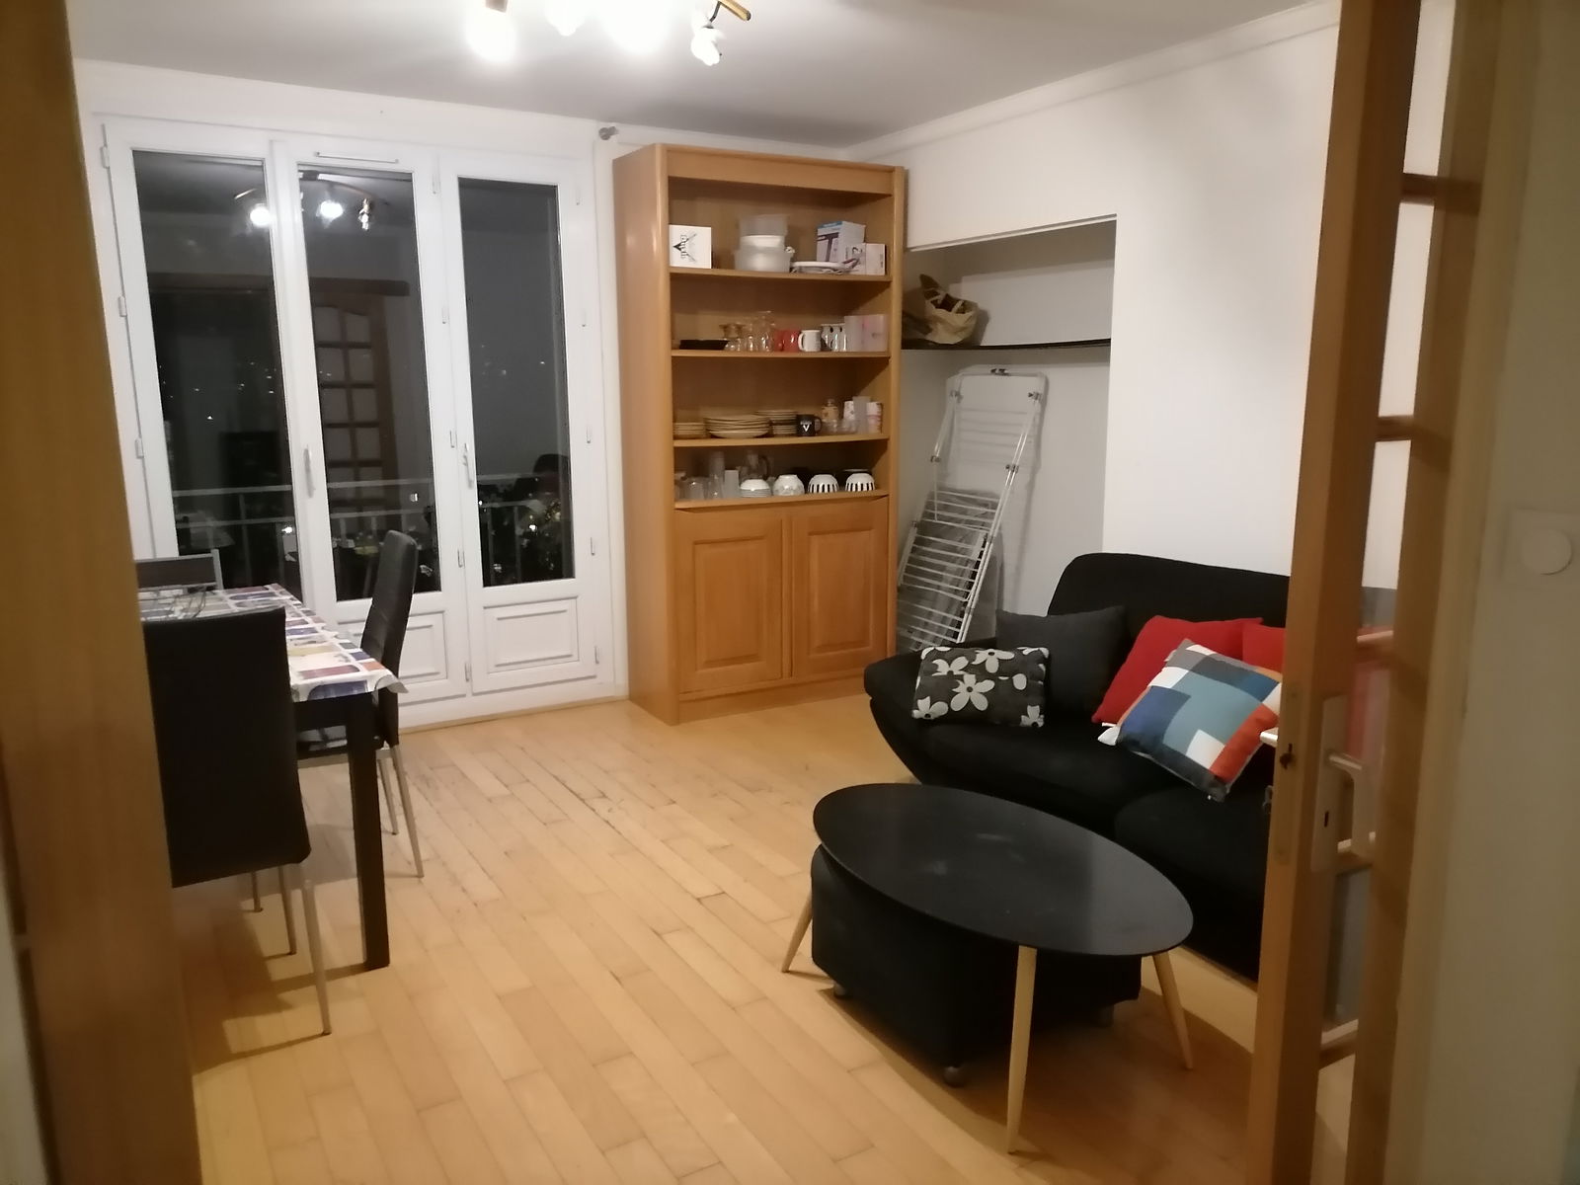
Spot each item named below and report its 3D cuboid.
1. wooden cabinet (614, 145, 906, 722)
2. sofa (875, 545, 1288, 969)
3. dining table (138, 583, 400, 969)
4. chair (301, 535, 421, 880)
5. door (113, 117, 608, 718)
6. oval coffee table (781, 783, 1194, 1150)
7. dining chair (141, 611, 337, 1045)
[{"bbox_3d":[-0.125,-0.679,5.287,1.180,2.328,0.478,-7,12,-30],"label":"wooden cabinet"},{"bbox_3d":[1.173,0.424,3.263,0.983,0.822,2.051,-7,12,-30],"label":"sofa"},{"bbox_3d":[-1.733,0.488,3.331,0.822,0.742,1.574,-7,12,-30],"label":"dining table"},{"bbox_3d":[-1.359,0.340,3.450,0.531,0.983,0.407,-7,12,-30],"label":"chair"},{"bbox_3d":[-1.601,-0.584,4.752,1.798,2.318,0.084,-7,12,-30],"label":"door"},{"bbox_3d":[0.420,0.765,2.643,0.586,0.382,1.051,-7,12,-30],"label":"oval coffee table"},{"bbox_3d":[-1.318,0.491,2.624,0.410,0.969,0.527,-7,12,-30],"label":"dining chair"}]

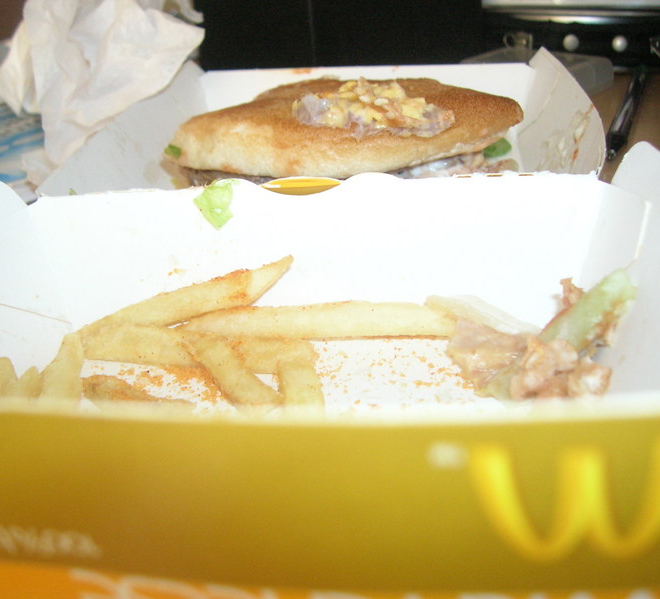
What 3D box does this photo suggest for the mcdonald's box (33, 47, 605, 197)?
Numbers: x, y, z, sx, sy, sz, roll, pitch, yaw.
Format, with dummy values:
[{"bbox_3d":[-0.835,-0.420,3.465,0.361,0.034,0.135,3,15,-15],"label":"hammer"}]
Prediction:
[{"bbox_3d":[0.005,-0.042,0.248,0.132,0.046,0.143,0,26,9],"label":"mcdonald's box"}]

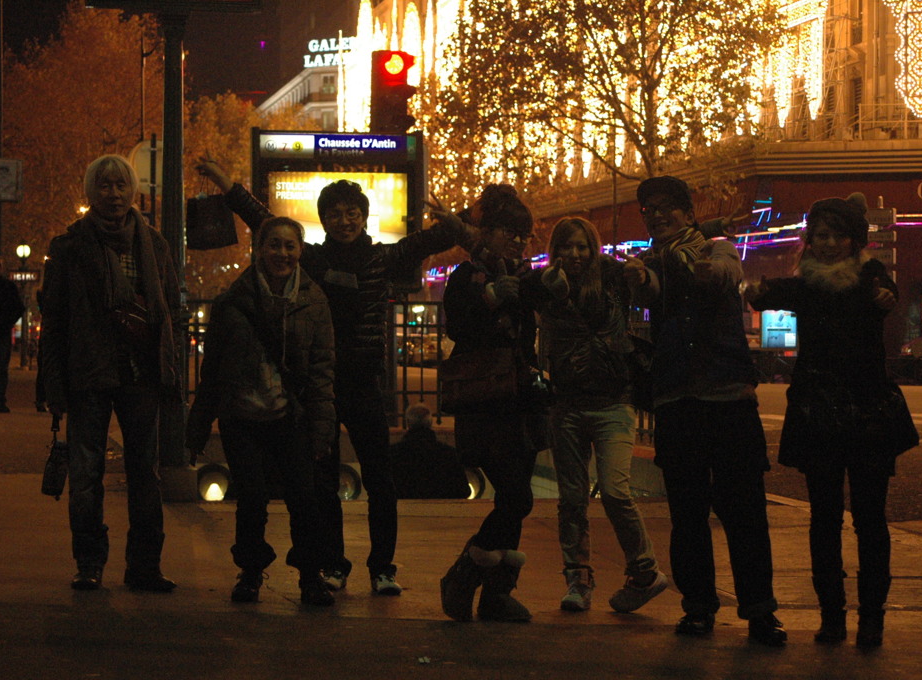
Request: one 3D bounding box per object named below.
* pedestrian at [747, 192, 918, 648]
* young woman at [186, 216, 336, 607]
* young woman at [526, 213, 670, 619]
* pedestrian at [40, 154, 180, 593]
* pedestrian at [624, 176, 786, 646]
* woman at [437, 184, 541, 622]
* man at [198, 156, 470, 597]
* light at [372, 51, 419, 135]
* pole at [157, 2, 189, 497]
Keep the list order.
[{"bbox_3d":[1.318,0.275,9.370,0.600,1.606,0.550,0,0,7],"label":"pedestrian"},{"bbox_3d":[-0.755,0.264,9.950,0.560,1.457,0.480,0,0,-6],"label":"young woman"},{"bbox_3d":[0.498,0.275,9.850,0.550,1.476,0.500,0,0,5],"label":"young woman"},{"bbox_3d":[-1.384,0.126,10.400,0.550,1.712,0.380,0,0,-6],"label":"pedestrian"},{"bbox_3d":[0.873,0.244,9.470,0.580,1.670,0.550,0,0,9],"label":"pedestrian"},{"bbox_3d":[0.113,0.229,9.750,0.460,1.605,0.440,0,1,-38],"label":"woman"},{"bbox_3d":[-0.485,0.140,10.300,1.050,1.680,0.450,0,0,-3],"label":"man"},{"bbox_3d":[-0.583,-2.098,23.000,0.290,0.844,0.340,0,1,-32],"label":"light"},{"bbox_3d":[-1.725,-0.571,15.800,0.200,2.799,0.200,0,0,0],"label":"pole"}]

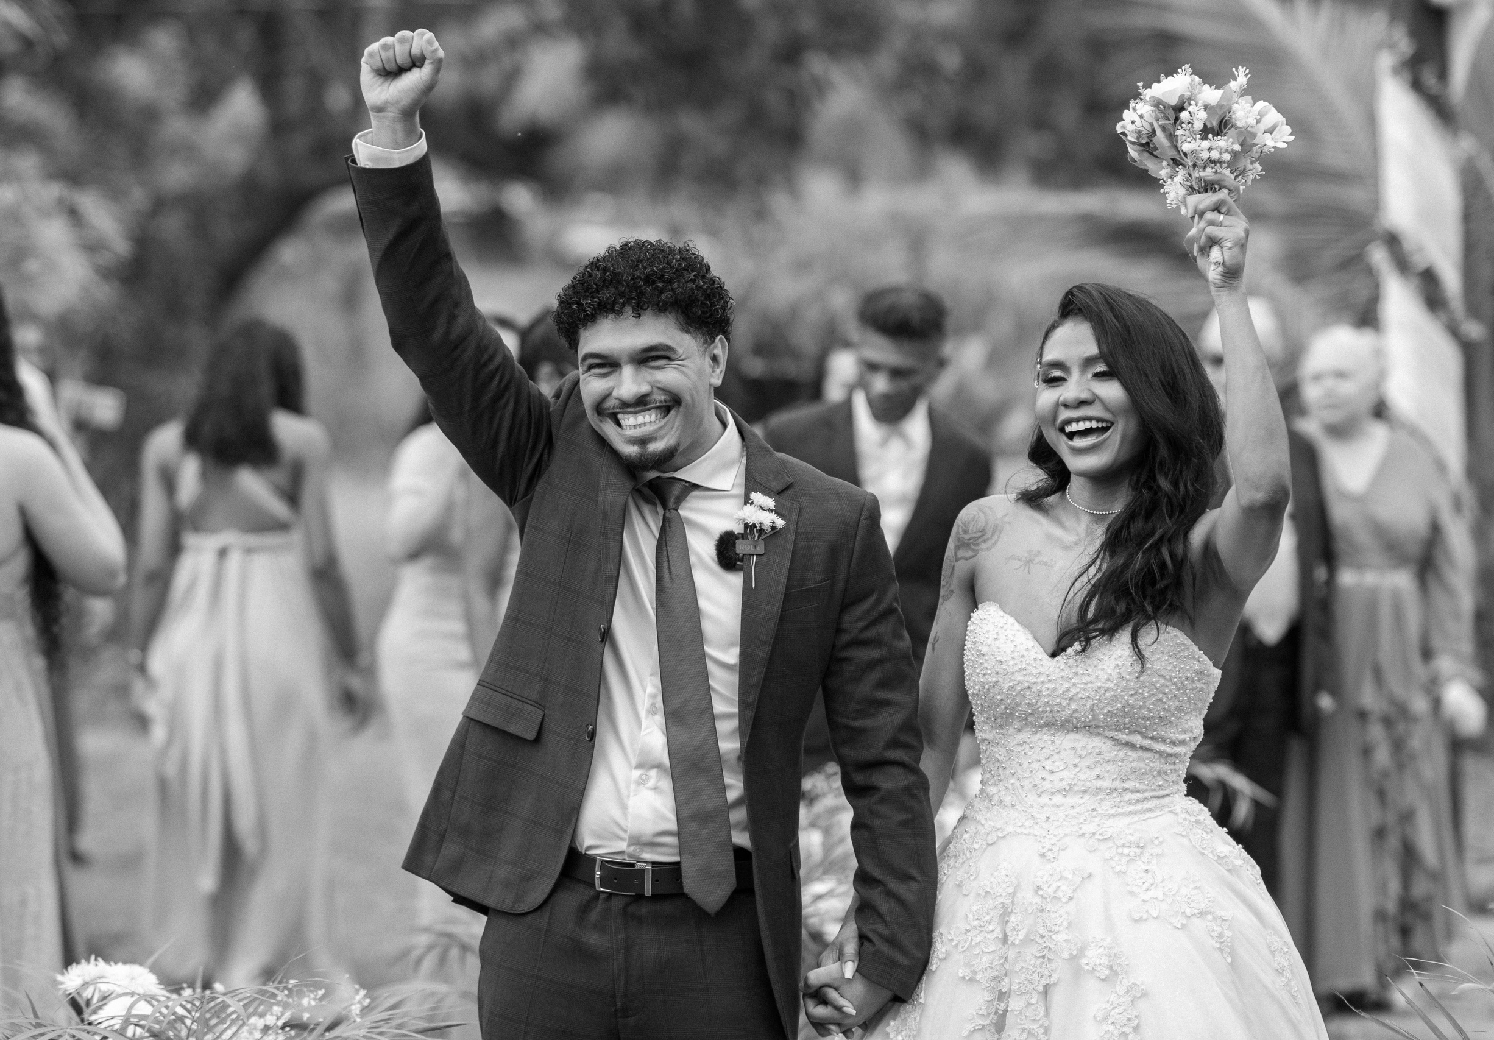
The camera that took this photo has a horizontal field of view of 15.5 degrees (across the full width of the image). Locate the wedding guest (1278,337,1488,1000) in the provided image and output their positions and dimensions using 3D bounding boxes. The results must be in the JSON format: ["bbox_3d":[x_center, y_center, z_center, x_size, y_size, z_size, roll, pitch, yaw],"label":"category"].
[{"bbox_3d":[1.512,0.351,13.119,0.520,1.640,0.420,0,2,14],"label":"wedding guest"}]

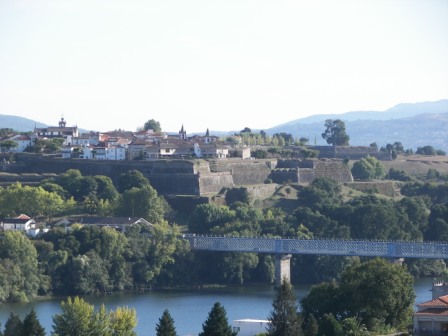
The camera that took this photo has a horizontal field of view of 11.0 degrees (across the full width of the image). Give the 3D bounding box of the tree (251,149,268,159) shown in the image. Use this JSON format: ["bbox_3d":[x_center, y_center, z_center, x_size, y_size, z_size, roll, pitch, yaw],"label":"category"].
[{"bbox_3d":[21.450,-8.380,1400.010,10.500,6.200,9.500,0,0,0],"label":"tree"}]

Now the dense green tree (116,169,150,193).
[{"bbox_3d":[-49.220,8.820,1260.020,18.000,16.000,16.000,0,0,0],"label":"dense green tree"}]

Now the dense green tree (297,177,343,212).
[{"bbox_3d":[53.180,15.010,1290.030,25.000,20.000,20.000,0,0,0],"label":"dense green tree"}]

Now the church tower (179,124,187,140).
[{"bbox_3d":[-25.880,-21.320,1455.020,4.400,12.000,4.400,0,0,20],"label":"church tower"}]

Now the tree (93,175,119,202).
[{"bbox_3d":[-63.150,11.760,1245.020,13.500,16.000,13.000,0,0,0],"label":"tree"}]

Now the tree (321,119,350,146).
[{"bbox_3d":[70.270,-22.130,1460.030,18.000,17.500,16.000,0,0,0],"label":"tree"}]

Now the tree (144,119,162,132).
[{"bbox_3d":[-45.360,-25.300,1480.020,11.000,12.000,11.000,0,0,0],"label":"tree"}]

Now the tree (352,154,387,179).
[{"bbox_3d":[85.450,0.060,1370.020,21.000,15.500,18.000,0,0,0],"label":"tree"}]

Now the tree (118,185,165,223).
[{"bbox_3d":[-43.450,18.950,1220.030,23.500,20.000,20.000,0,0,0],"label":"tree"}]

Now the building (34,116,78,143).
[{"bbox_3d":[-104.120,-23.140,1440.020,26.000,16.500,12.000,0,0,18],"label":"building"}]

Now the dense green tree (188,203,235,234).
[{"bbox_3d":[-6.080,27.010,1225.030,25.000,17.000,20.000,0,0,0],"label":"dense green tree"}]

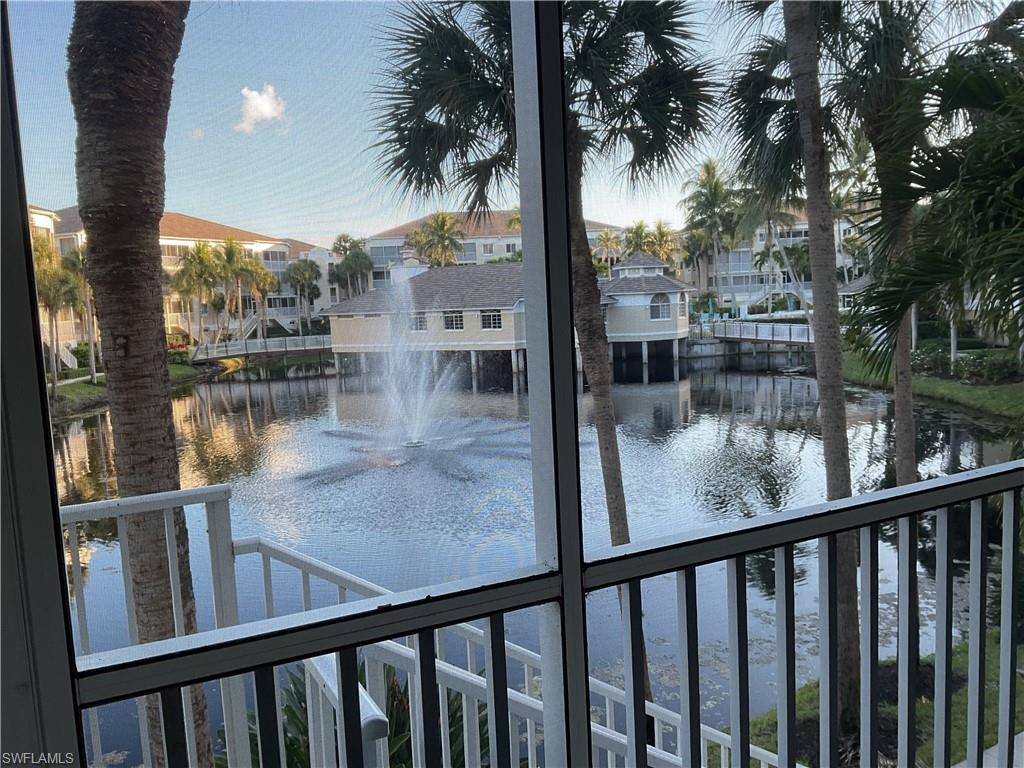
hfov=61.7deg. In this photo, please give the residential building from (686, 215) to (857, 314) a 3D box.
[{"bbox_3d":[38.175,-17.831,122.909,26.000,14.000,16.000,0,7,21],"label":"residential building"}]

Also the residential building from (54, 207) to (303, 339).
[{"bbox_3d":[-41.205,-12.099,96.453,17.000,14.800,32.036,0,7,21],"label":"residential building"}]

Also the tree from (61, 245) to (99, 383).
[{"bbox_3d":[-25.405,-4.084,50.943,2.800,8.309,2.800,-5,7,-26],"label":"tree"}]

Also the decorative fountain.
[{"bbox_3d":[-3.437,-0.811,28.964,8.000,5.600,8.000,-3,6,-7],"label":"decorative fountain"}]

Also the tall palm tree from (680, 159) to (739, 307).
[{"bbox_3d":[22.229,-16.150,95.923,6.800,17.745,6.800,-1,6,13],"label":"tall palm tree"}]

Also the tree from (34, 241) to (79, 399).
[{"bbox_3d":[-24.801,-3.541,46.780,2.600,8.471,2.600,-6,7,-27],"label":"tree"}]

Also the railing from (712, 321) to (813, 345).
[{"bbox_3d":[17.864,-3.656,60.008,0.150,1.100,13.500,-5,7,-21],"label":"railing"}]

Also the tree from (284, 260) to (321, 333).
[{"bbox_3d":[-21.569,-8.894,89.467,3.900,8.312,3.900,-4,6,-13],"label":"tree"}]

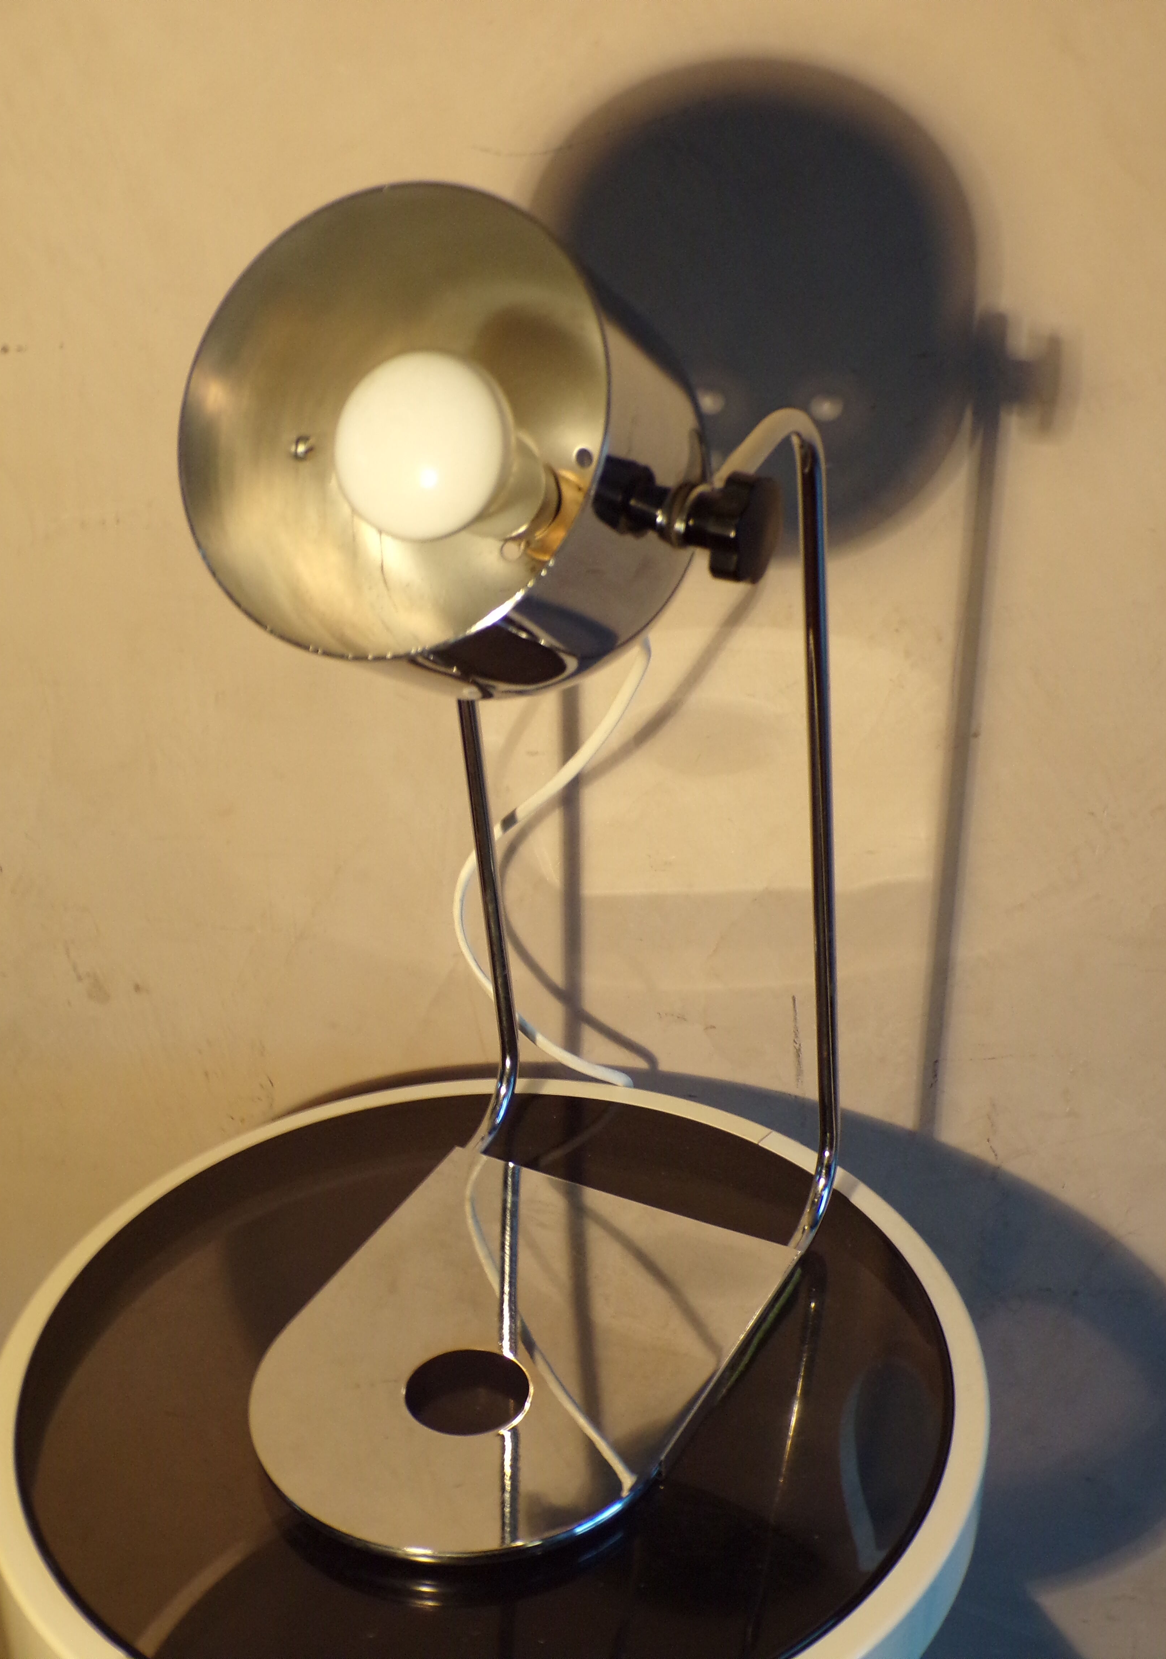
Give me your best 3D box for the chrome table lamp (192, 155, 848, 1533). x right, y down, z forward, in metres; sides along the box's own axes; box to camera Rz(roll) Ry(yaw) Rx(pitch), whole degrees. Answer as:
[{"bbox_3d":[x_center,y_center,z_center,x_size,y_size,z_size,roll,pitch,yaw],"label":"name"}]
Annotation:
[{"bbox_3d":[-0.021,0.004,0.717,0.203,0.459,0.262,12,30,25],"label":"chrome table lamp"}]

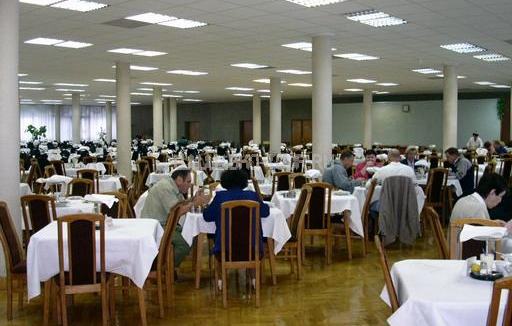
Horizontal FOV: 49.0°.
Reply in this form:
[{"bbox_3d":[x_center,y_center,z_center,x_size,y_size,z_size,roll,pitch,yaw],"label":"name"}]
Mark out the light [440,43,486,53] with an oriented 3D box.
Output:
[{"bbox_3d":[4.154,-2.307,11.226,0.570,0.070,1.150,3,4,41],"label":"light"}]

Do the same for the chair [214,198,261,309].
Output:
[{"bbox_3d":[-0.145,0.799,5.206,0.450,0.990,0.520,0,3,-7],"label":"chair"}]

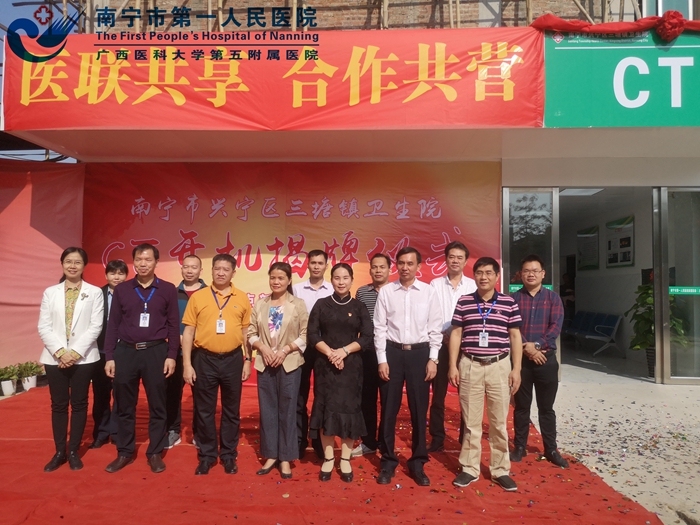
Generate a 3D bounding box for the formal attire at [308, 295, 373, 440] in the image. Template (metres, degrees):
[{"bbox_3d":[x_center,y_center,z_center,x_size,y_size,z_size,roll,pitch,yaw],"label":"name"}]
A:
[{"bbox_3d":[-0.068,0.790,4.150,0.470,1.070,0.300,0,-3,0],"label":"formal attire"}]

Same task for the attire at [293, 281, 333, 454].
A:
[{"bbox_3d":[-0.269,0.898,4.670,0.450,1.500,0.280,0,-3,1],"label":"attire"}]

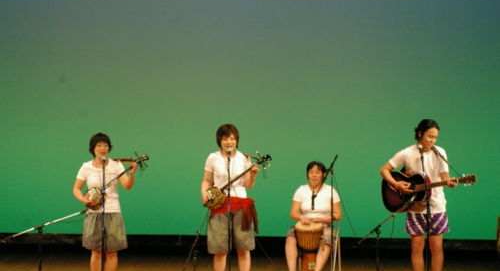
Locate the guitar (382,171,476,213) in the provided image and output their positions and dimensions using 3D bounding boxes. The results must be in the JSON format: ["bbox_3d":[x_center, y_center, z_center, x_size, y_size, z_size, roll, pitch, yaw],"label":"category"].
[{"bbox_3d":[1.660,0.472,19.100,1.020,0.390,0.120,-9,-12,29],"label":"guitar"}]

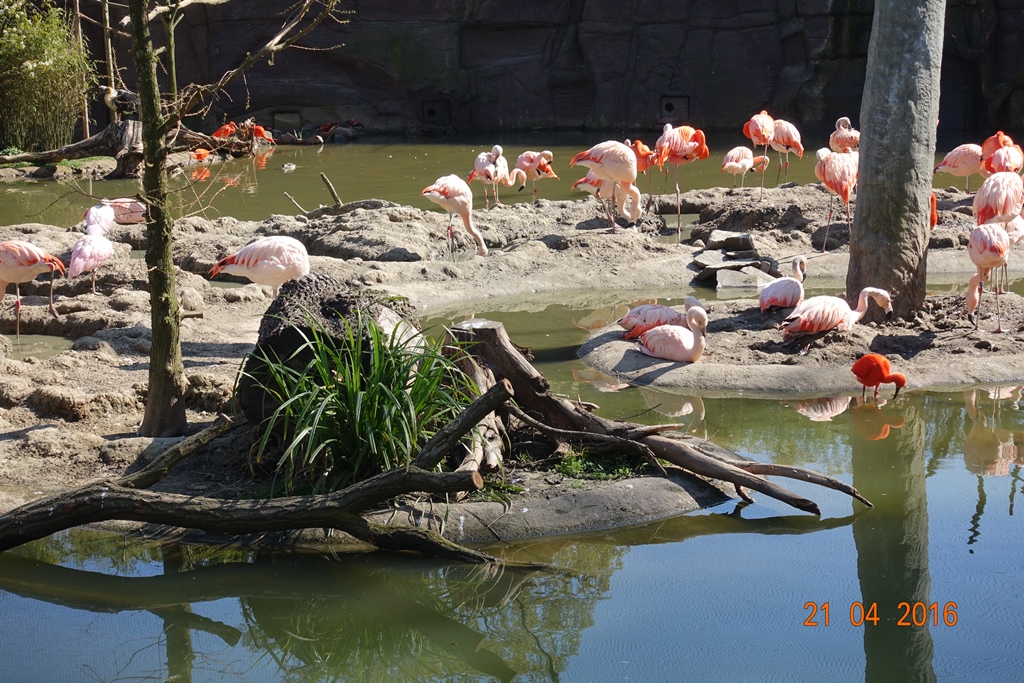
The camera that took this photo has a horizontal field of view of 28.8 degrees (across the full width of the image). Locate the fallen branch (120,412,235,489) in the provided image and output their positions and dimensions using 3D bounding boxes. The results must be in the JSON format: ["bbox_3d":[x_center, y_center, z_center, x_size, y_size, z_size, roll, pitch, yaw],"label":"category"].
[{"bbox_3d":[-1.680,0.541,9.970,0.580,0.320,0.120,-5,11,-20],"label":"fallen branch"}]

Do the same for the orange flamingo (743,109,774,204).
[{"bbox_3d":[2.278,-1.719,18.400,0.270,0.820,0.430,-4,11,-17],"label":"orange flamingo"}]

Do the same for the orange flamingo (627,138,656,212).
[{"bbox_3d":[1.151,-1.484,17.700,0.420,0.680,0.260,-7,12,-29],"label":"orange flamingo"}]

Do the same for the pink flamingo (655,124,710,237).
[{"bbox_3d":[1.404,-1.310,16.400,0.480,0.880,0.290,-5,11,-22],"label":"pink flamingo"}]

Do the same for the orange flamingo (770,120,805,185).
[{"bbox_3d":[2.723,-1.859,19.900,0.440,0.750,0.260,4,11,26],"label":"orange flamingo"}]

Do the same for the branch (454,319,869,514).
[{"bbox_3d":[0.697,0.333,9.600,1.950,0.780,0.800,2,11,15],"label":"branch"}]

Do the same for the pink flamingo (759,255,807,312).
[{"bbox_3d":[1.861,-0.399,13.700,0.280,0.370,0.420,6,12,33],"label":"pink flamingo"}]

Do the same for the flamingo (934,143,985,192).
[{"bbox_3d":[4.908,-1.746,21.600,0.680,0.780,0.300,-2,11,-5],"label":"flamingo"}]

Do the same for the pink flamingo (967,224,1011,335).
[{"bbox_3d":[3.434,-0.465,14.350,0.300,0.770,0.580,-4,11,-13],"label":"pink flamingo"}]

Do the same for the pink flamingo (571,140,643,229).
[{"bbox_3d":[0.769,-1.269,16.200,0.560,0.740,0.270,1,10,9],"label":"pink flamingo"}]

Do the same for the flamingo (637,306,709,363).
[{"bbox_3d":[1.022,-0.044,12.600,0.450,0.330,0.270,5,12,29],"label":"flamingo"}]

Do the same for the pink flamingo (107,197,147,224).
[{"bbox_3d":[-4.050,-1.355,20.600,0.640,0.290,0.300,-2,11,-5],"label":"pink flamingo"}]

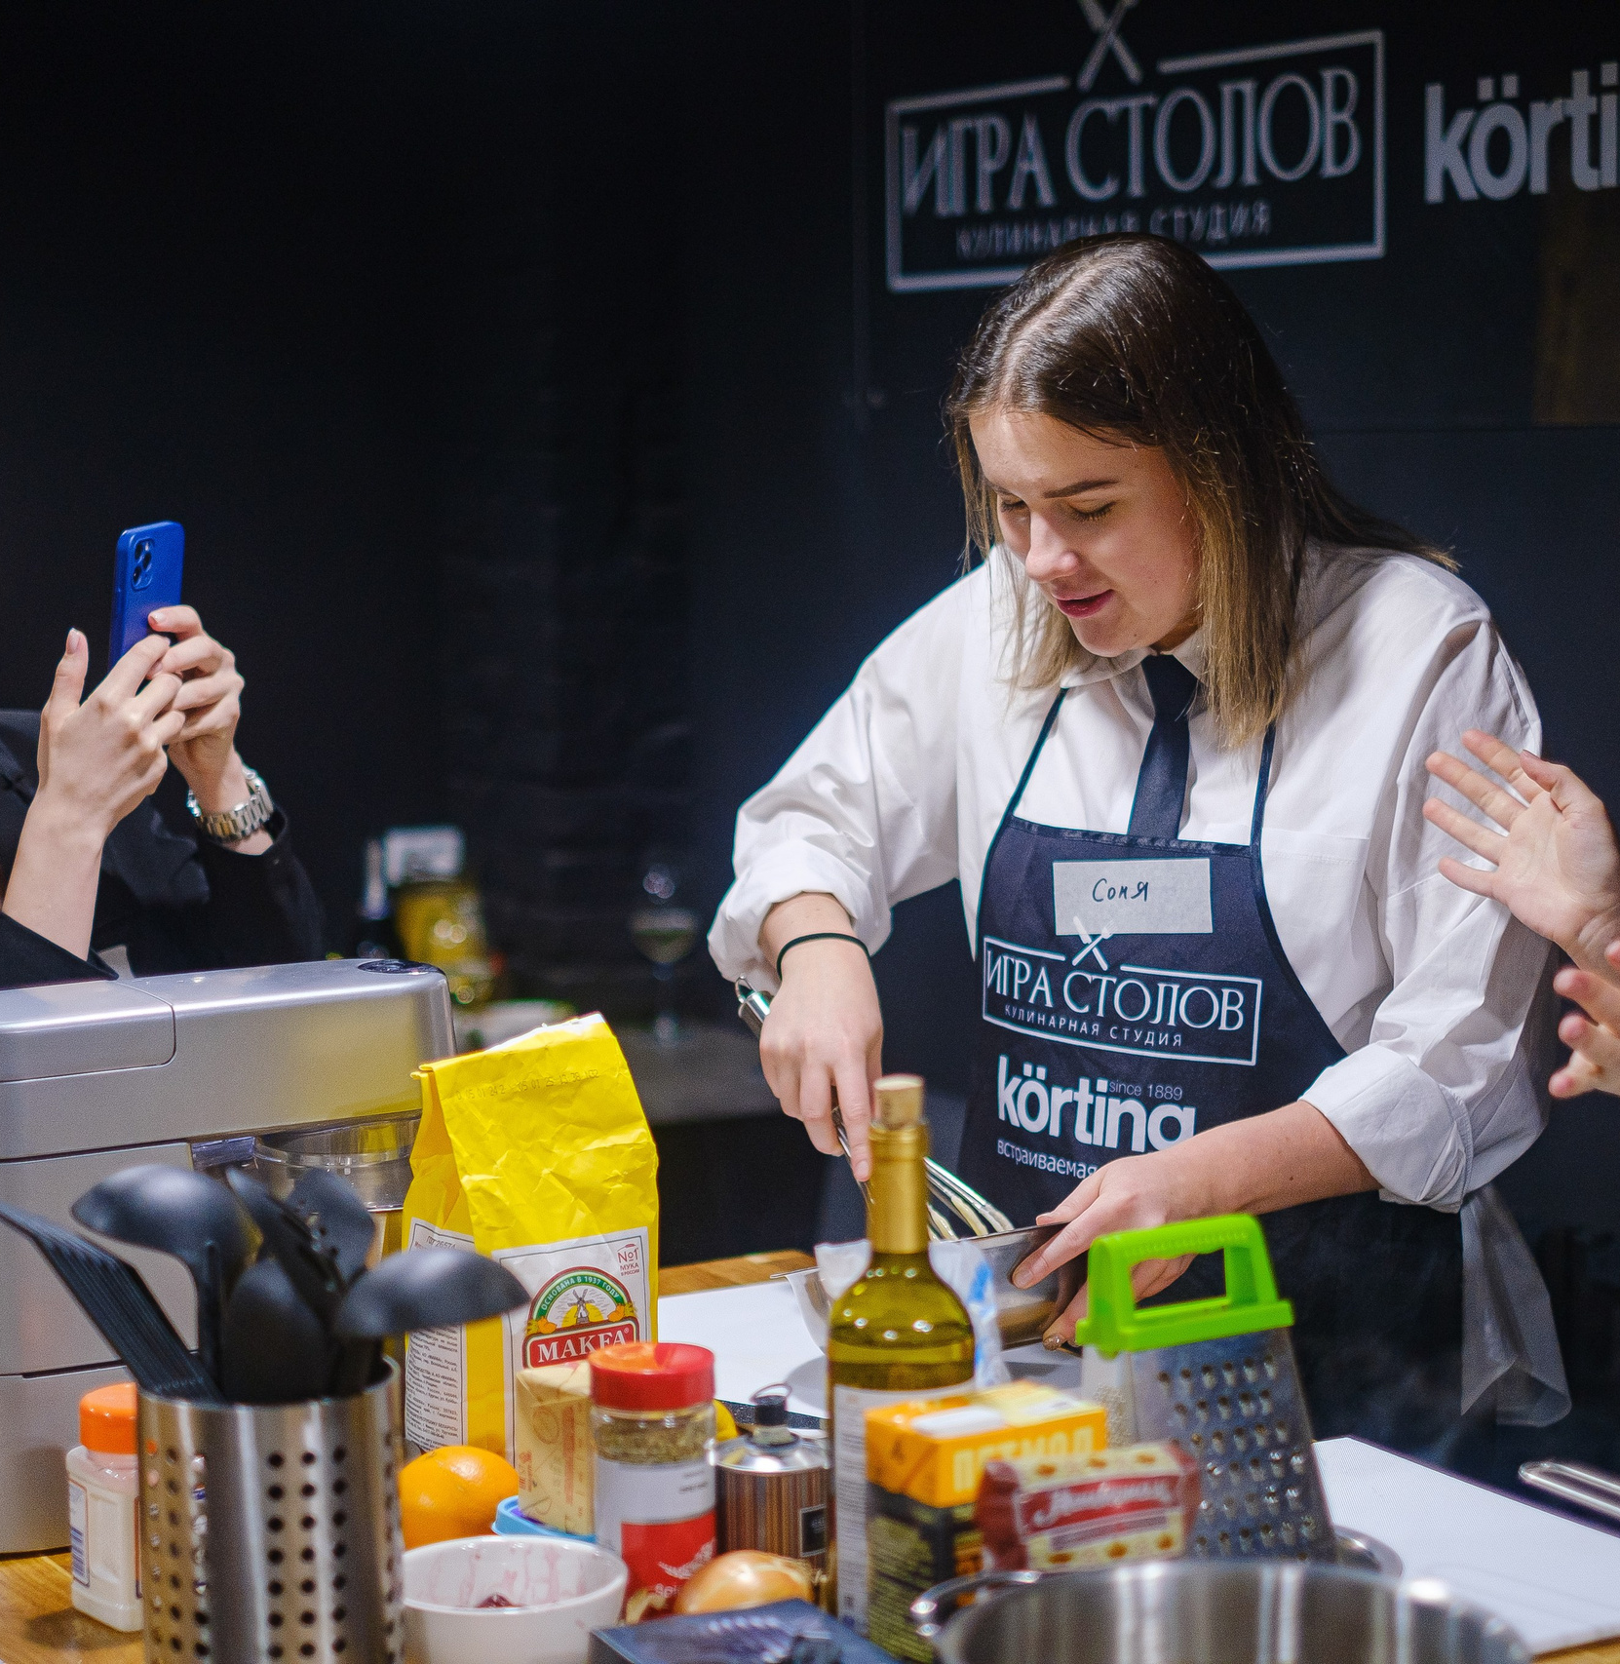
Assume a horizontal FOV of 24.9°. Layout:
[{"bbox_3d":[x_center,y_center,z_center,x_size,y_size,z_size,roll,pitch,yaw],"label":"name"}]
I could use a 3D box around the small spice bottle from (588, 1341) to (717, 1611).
[{"bbox_3d":[-0.081,0.352,1.935,0.065,0.142,0.065,-1,6,0],"label":"small spice bottle"}]

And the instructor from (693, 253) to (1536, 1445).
[{"bbox_3d":[0.214,0.424,2.532,0.500,1.660,0.530,5,8,39],"label":"instructor"}]

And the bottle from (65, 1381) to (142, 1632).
[{"bbox_3d":[-0.373,0.365,2.019,0.058,0.122,0.066,-5,8,-33],"label":"bottle"}]

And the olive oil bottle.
[{"bbox_3d":[0.046,0.280,1.885,0.075,0.312,0.075,-1,6,0],"label":"olive oil bottle"}]

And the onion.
[{"bbox_3d":[-0.033,0.404,1.902,0.074,0.063,0.066,-1,6,0],"label":"onion"}]

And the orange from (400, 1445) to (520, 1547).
[{"bbox_3d":[-0.194,0.381,2.029,0.081,0.081,0.081,-1,6,0],"label":"orange"}]

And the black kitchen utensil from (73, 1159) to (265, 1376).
[{"bbox_3d":[-0.309,0.297,1.793,0.088,0.290,0.100,-6,5,-33],"label":"black kitchen utensil"}]

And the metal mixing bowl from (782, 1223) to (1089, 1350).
[{"bbox_3d":[0.084,0.302,2.370,0.203,0.075,0.203,-9,-3,-1],"label":"metal mixing bowl"}]

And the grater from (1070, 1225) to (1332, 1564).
[{"bbox_3d":[0.193,0.313,1.876,0.130,0.225,0.098,-5,7,-32],"label":"grater"}]

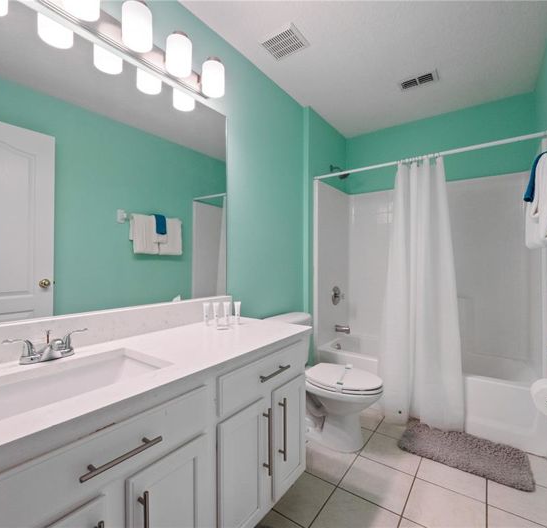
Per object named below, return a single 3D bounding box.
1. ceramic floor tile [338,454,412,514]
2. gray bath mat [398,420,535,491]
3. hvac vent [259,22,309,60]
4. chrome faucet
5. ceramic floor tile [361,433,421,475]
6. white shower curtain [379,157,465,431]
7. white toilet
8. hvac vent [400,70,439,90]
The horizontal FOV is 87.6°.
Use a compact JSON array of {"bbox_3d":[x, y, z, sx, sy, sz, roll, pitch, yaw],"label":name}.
[{"bbox_3d":[0.535,1.140,1.482,0.300,0.010,0.300,0,0,36],"label":"ceramic floor tile"},{"bbox_3d":[1.141,1.123,1.726,0.618,0.025,0.365,0,0,34],"label":"gray bath mat"},{"bbox_3d":[0.069,-1.357,1.757,0.240,0.022,0.198,0,0,36],"label":"hvac vent"},{"bbox_3d":[-0.754,0.277,0.960,0.140,0.104,0.232,0,0,36],"label":"chrome faucet"},{"bbox_3d":[0.712,1.140,1.724,0.300,0.010,0.300,0,0,36],"label":"ceramic floor tile"},{"bbox_3d":[1.011,0.168,1.986,0.540,1.865,0.200,0,0,36],"label":"white shower curtain"},{"bbox_3d":[0.344,0.762,1.922,0.788,0.745,0.460,0,0,36],"label":"white toilet"},{"bbox_3d":[1.072,-1.358,2.121,0.253,0.020,0.146,0,0,36],"label":"hvac vent"}]

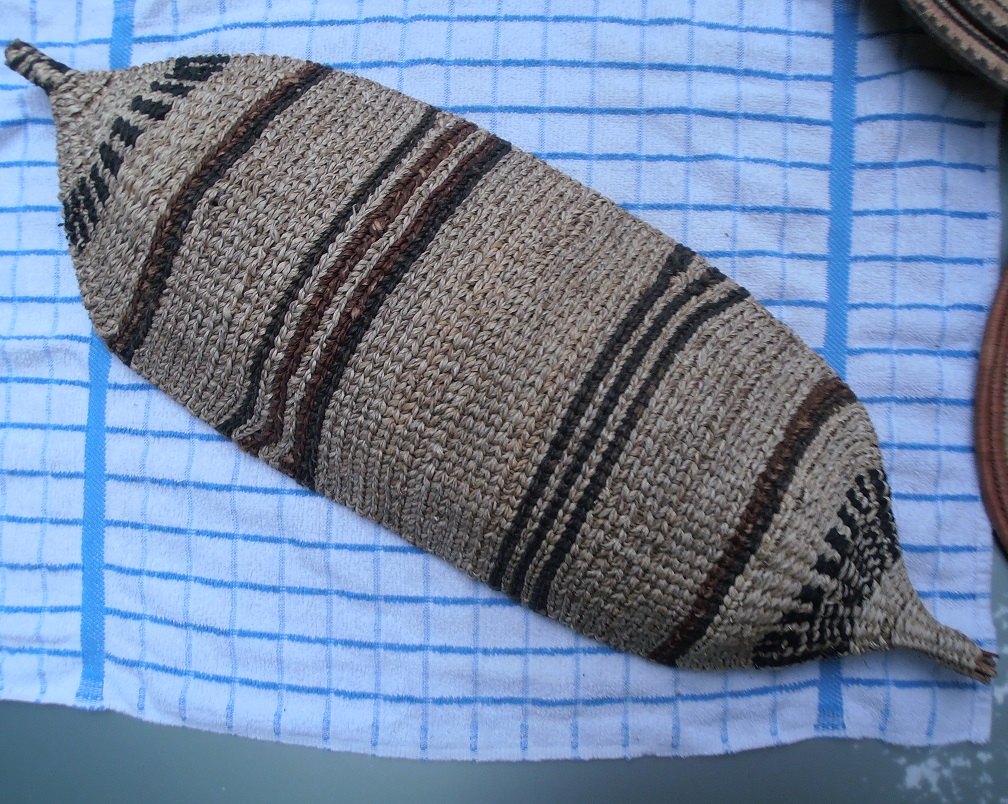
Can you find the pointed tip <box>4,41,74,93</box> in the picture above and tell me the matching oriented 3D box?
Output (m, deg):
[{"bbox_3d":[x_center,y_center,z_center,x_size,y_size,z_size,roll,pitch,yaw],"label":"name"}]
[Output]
[{"bbox_3d":[-0.297,-0.214,0.655,0.039,0.017,0.021,32,90,5],"label":"pointed tip"}]

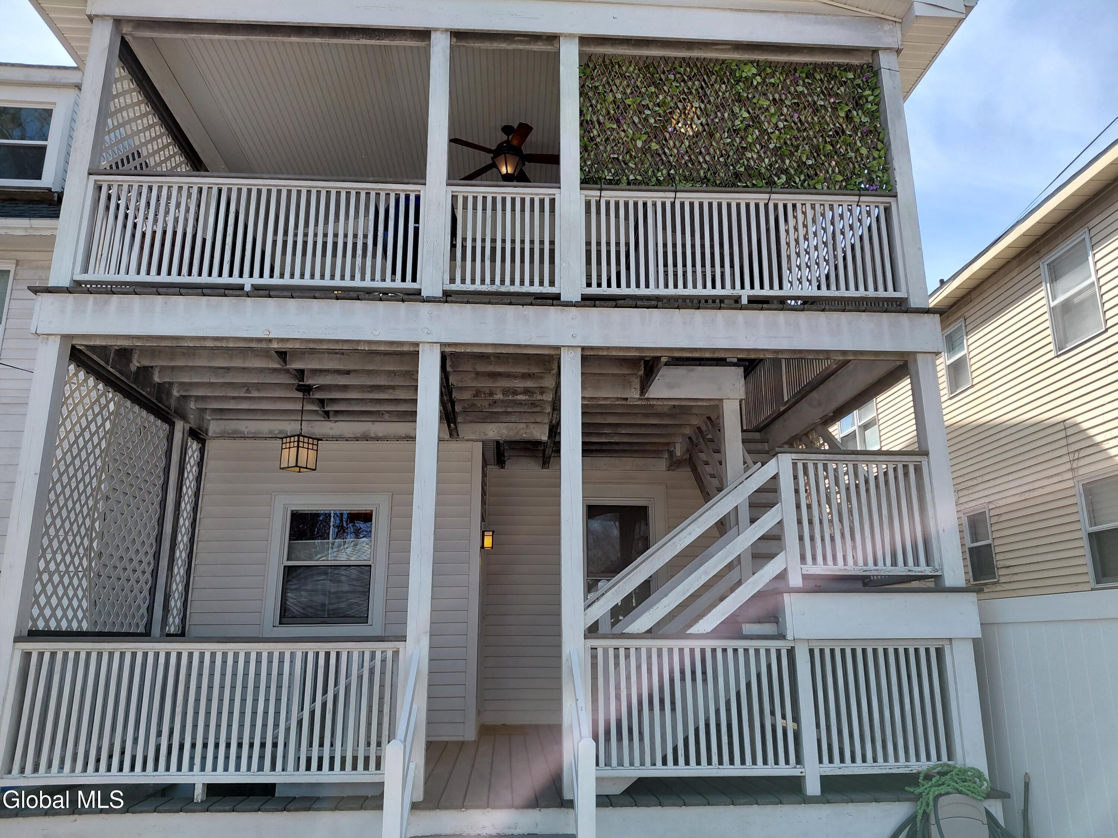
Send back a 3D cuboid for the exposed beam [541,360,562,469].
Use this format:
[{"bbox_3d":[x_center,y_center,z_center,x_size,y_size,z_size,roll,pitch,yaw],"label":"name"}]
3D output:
[{"bbox_3d":[-0.028,-0.052,7.579,0.078,0.234,3.824,1,-15,-4],"label":"exposed beam"}]

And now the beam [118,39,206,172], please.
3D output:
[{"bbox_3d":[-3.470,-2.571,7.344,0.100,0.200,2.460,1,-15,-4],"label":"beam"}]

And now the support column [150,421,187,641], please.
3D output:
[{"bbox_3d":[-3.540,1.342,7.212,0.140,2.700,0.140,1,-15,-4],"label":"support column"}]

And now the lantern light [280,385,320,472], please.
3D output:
[{"bbox_3d":[-2.103,0.076,6.594,0.230,0.692,0.230,-8,-17,29],"label":"lantern light"}]

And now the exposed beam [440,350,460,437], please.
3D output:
[{"bbox_3d":[-0.966,-0.264,6.999,0.080,0.240,2.630,1,-15,-4],"label":"exposed beam"}]

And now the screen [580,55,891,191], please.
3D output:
[{"bbox_3d":[1.330,-2.258,6.176,2.374,1.180,0.088,1,-15,-4],"label":"screen"}]

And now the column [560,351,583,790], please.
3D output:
[{"bbox_3d":[0.086,0.889,5.253,0.137,2.891,0.134,1,-15,-4],"label":"column"}]

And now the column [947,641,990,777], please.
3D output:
[{"bbox_3d":[2.636,1.908,5.239,0.140,0.928,0.140,1,-15,-4],"label":"column"}]

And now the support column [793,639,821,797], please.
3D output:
[{"bbox_3d":[1.569,1.889,5.147,0.090,0.928,0.090,1,-15,-4],"label":"support column"}]

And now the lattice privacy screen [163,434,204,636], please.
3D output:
[{"bbox_3d":[-3.486,1.051,7.513,0.039,1.872,0.526,1,-15,-4],"label":"lattice privacy screen"}]

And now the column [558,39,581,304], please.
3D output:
[{"bbox_3d":[0.077,-1.857,5.963,0.137,2.172,0.134,1,-15,-4],"label":"column"}]

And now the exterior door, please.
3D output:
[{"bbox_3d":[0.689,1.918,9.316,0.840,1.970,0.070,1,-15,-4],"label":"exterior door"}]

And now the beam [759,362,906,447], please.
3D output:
[{"bbox_3d":[2.524,-0.145,7.630,0.140,0.300,3.460,1,-15,-4],"label":"beam"}]

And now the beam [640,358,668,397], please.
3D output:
[{"bbox_3d":[0.735,-0.438,6.355,0.050,0.240,1.060,1,-15,-4],"label":"beam"}]

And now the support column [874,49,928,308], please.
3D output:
[{"bbox_3d":[2.576,-1.825,6.118,0.137,2.172,0.134,1,-15,-4],"label":"support column"}]

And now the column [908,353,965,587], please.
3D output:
[{"bbox_3d":[2.634,0.342,5.647,0.140,1.635,0.140,1,-15,-4],"label":"column"}]

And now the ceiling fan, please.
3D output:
[{"bbox_3d":[-0.469,-2.448,7.486,1.210,0.590,1.210,1,-15,-4],"label":"ceiling fan"}]

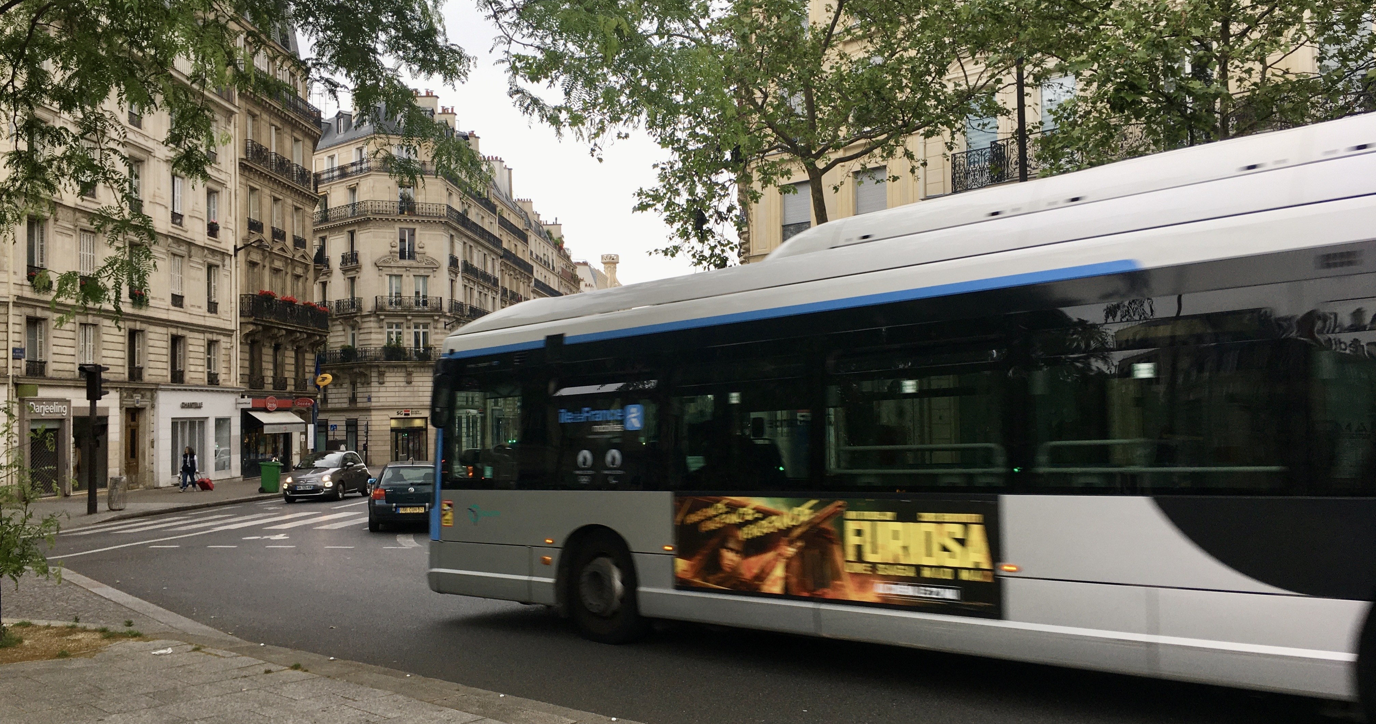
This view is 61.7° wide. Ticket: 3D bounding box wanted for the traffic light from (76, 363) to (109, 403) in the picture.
[{"bbox_3d":[-14.530,0.500,28.200,0.600,0.900,0.350,1,-3,-41],"label":"traffic light"}]

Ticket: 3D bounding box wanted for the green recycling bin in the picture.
[{"bbox_3d":[-14.340,3.955,39.671,0.760,1.080,0.600,-1,-2,-15],"label":"green recycling bin"}]

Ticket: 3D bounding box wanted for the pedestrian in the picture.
[{"bbox_3d":[-18.186,3.898,41.933,0.580,1.670,0.420,-1,-2,9],"label":"pedestrian"}]

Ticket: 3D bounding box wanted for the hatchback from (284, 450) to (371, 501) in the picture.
[{"bbox_3d":[-10.912,3.437,35.053,1.650,1.490,3.570,-1,-2,4],"label":"hatchback"}]

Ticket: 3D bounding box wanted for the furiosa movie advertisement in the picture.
[{"bbox_3d":[0.888,1.280,7.872,2.770,0.730,0.030,-6,-5,44],"label":"furiosa movie advertisement"}]

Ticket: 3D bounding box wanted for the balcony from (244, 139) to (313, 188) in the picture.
[{"bbox_3d":[-19.250,-9.200,54.350,0.400,1.000,7.700,-1,-2,2],"label":"balcony"}]

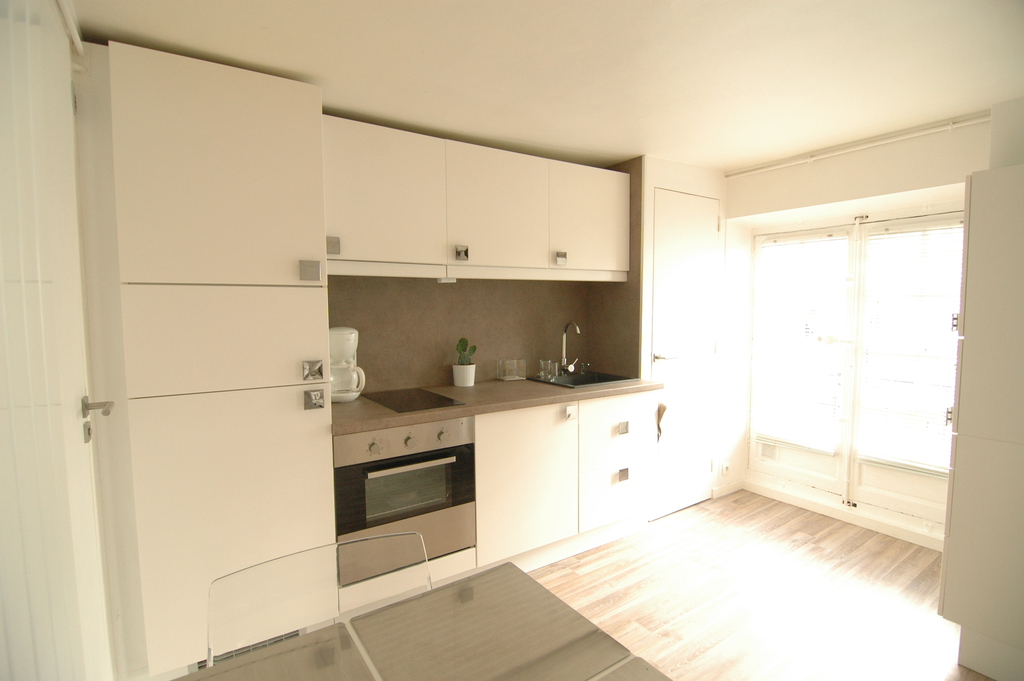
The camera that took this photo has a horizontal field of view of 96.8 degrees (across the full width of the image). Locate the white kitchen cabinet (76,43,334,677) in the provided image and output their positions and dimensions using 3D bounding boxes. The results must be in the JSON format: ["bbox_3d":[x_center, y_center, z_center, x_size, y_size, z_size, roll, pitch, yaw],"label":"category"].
[{"bbox_3d":[-1.103,0.139,1.830,0.612,2.120,0.610,-3,5,-31],"label":"white kitchen cabinet"}]

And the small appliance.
[{"bbox_3d":[-0.843,0.114,2.248,0.195,0.351,0.210,-4,5,-41],"label":"small appliance"}]

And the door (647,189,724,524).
[{"bbox_3d":[1.113,0.097,2.951,0.625,2.047,0.045,-3,5,-31],"label":"door"}]

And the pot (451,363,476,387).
[{"bbox_3d":[-0.277,0.197,2.636,0.128,0.125,0.128,0,4,0],"label":"pot"}]

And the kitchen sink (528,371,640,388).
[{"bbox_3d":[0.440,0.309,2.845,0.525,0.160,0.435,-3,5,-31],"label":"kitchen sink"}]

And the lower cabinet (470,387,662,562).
[{"bbox_3d":[0.201,0.690,2.647,1.210,0.790,0.600,-3,5,-31],"label":"lower cabinet"}]

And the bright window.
[{"bbox_3d":[2.099,0.038,2.828,0.100,1.500,1.160,-3,5,-38],"label":"bright window"}]

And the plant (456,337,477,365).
[{"bbox_3d":[-0.265,0.065,2.635,0.112,0.155,0.075,-3,5,-31],"label":"plant"}]

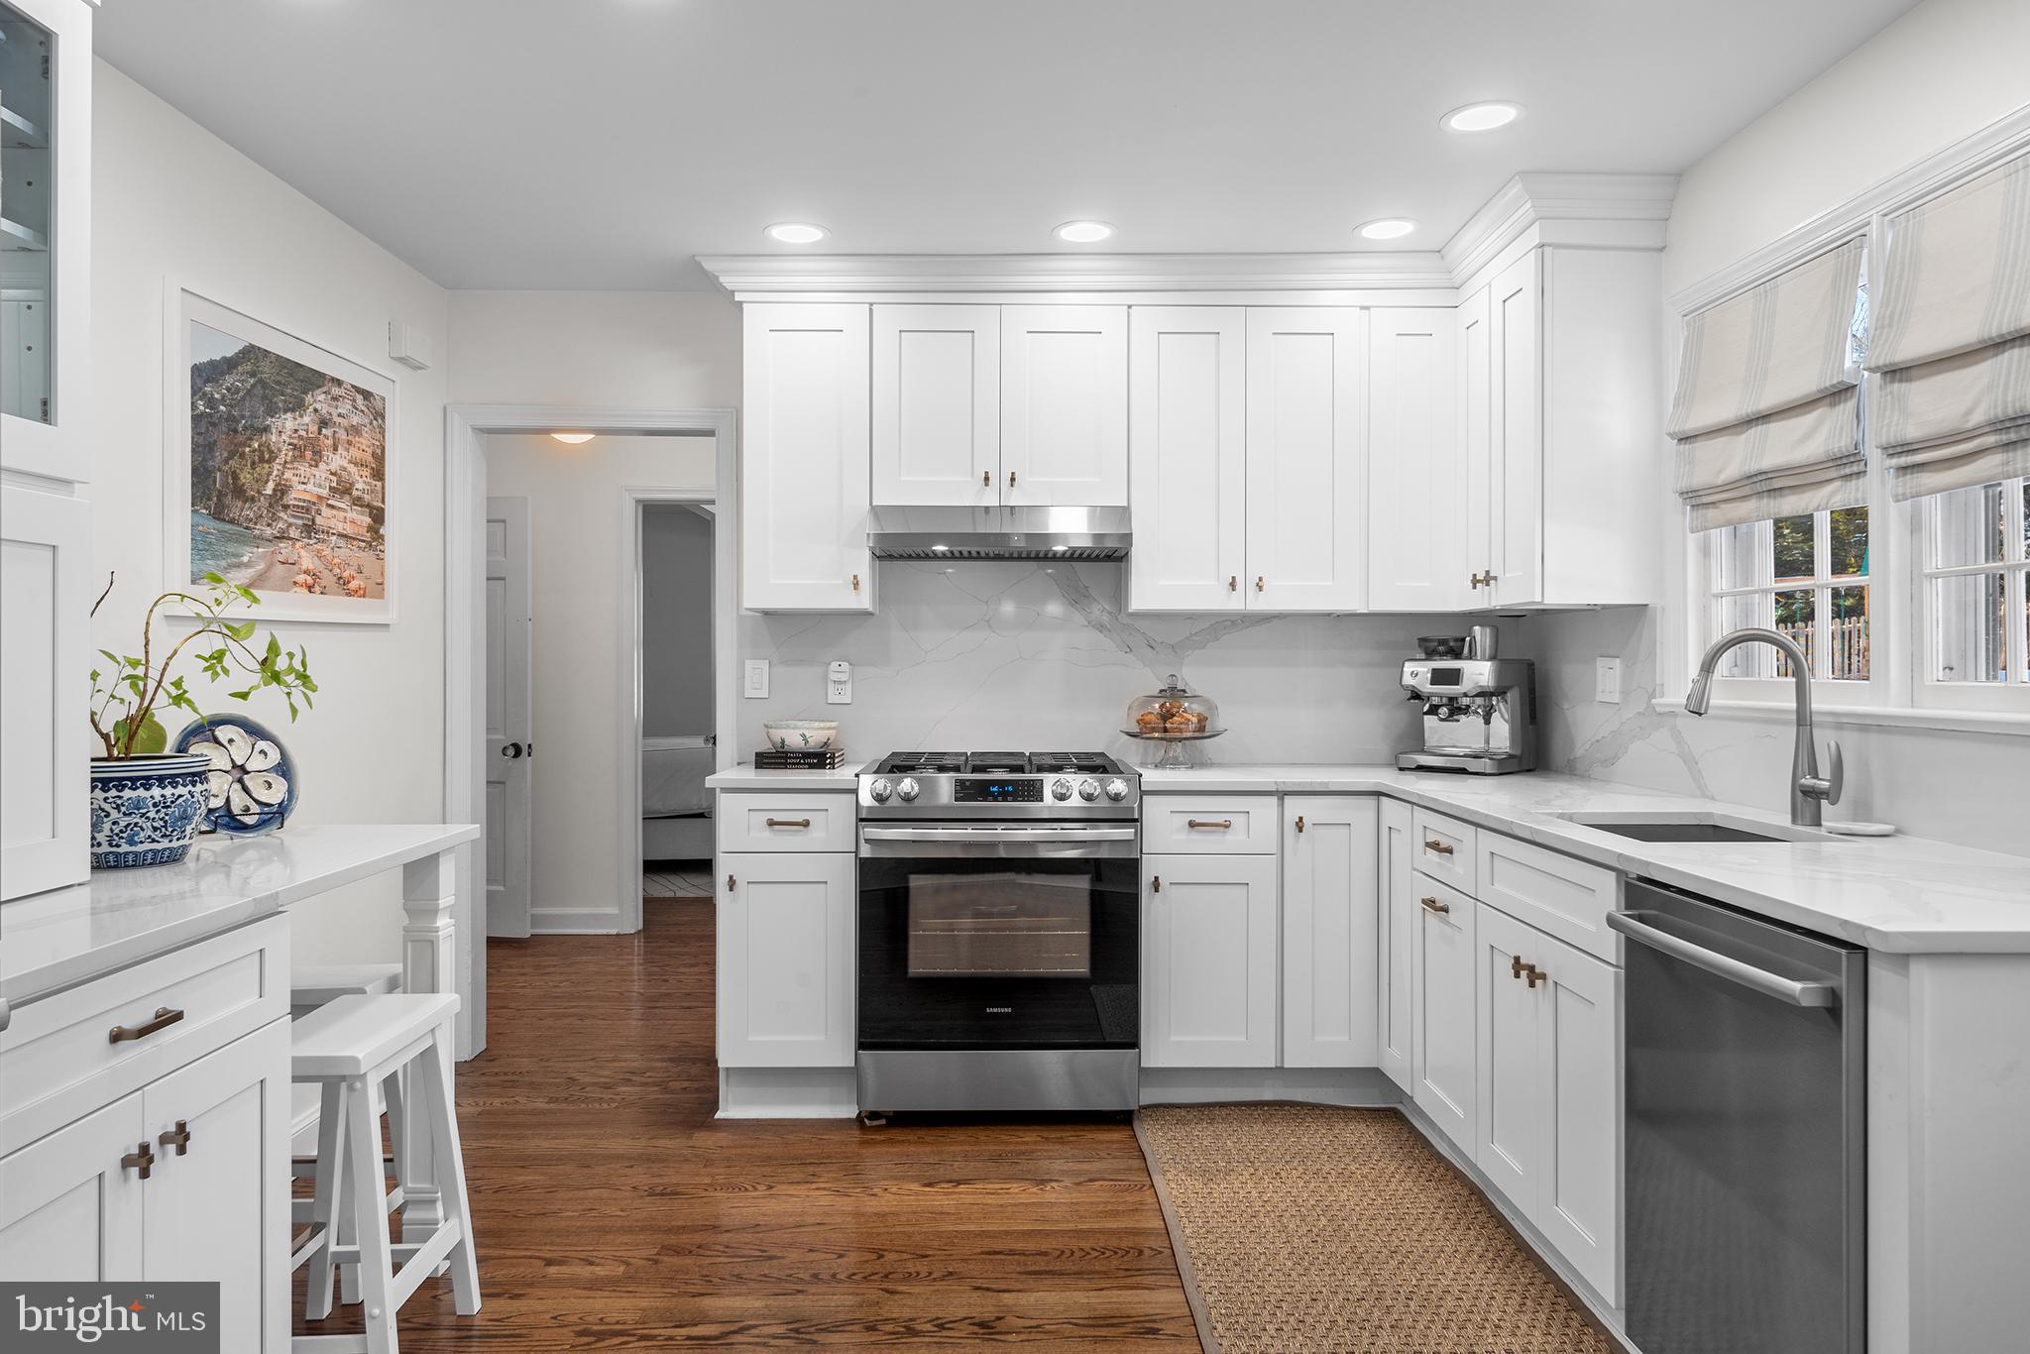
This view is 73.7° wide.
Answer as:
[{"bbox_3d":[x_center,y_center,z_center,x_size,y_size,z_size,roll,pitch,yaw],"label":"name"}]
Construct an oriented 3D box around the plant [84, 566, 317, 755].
[{"bbox_3d":[-1.338,-0.020,2.175,0.427,0.299,0.360,0,0,-1],"label":"plant"}]

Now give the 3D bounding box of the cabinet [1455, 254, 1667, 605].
[{"bbox_3d":[1.493,-0.644,3.744,0.322,0.910,0.600,0,0,-1],"label":"cabinet"}]

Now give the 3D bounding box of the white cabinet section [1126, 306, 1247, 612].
[{"bbox_3d":[0.510,-0.643,4.145,0.345,0.898,0.330,0,0,0],"label":"white cabinet section"}]

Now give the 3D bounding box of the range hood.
[{"bbox_3d":[-0.048,-0.441,4.109,0.758,0.141,0.445,0,0,-1],"label":"range hood"}]

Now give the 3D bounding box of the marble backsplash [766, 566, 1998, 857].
[{"bbox_3d":[0.398,-0.039,3.253,2.510,0.643,2.190,0,0,-1],"label":"marble backsplash"}]

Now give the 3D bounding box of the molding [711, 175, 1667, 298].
[{"bbox_3d":[0.366,-1.166,3.816,2.563,0.132,1.055,0,0,-1],"label":"molding"}]

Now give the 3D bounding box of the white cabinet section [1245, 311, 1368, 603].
[{"bbox_3d":[0.854,-0.641,4.145,0.348,0.898,0.330,0,0,0],"label":"white cabinet section"}]

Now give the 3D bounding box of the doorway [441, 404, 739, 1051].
[{"bbox_3d":[-1.344,0.178,4.367,0.926,2.070,0.140,0,0,-1],"label":"doorway"}]

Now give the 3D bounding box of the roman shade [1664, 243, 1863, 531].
[{"bbox_3d":[1.624,-0.617,2.967,0.070,0.531,0.696,0,0,-1],"label":"roman shade"}]

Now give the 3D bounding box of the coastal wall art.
[{"bbox_3d":[-1.763,-0.474,3.305,0.030,0.688,1.085,0,0,-1],"label":"coastal wall art"}]

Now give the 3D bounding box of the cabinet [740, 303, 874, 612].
[{"bbox_3d":[-0.617,-0.648,4.166,0.380,0.910,0.325,0,0,-1],"label":"cabinet"}]

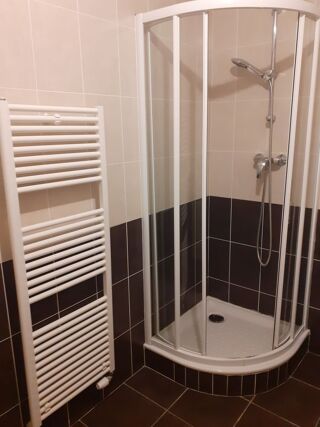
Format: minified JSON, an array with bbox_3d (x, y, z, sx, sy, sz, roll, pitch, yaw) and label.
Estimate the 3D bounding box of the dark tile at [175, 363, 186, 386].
[{"bbox_3d":[0.123,0.980,2.030,0.086,0.141,0.012,9,17,33],"label":"dark tile"}]

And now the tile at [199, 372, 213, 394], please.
[{"bbox_3d":[0.270,0.995,1.964,0.081,0.141,0.012,3,15,16],"label":"tile"}]

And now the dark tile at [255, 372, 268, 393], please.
[{"bbox_3d":[0.593,0.990,1.960,0.083,0.141,0.012,-5,15,-15],"label":"dark tile"}]

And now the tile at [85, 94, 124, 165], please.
[{"bbox_3d":[-0.277,-0.412,1.659,0.012,0.333,0.238,11,19,38],"label":"tile"}]

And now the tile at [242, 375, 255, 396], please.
[{"bbox_3d":[0.514,0.995,1.945,0.073,0.141,0.012,-3,15,-7],"label":"tile"}]

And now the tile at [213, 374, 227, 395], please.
[{"bbox_3d":[0.351,0.998,1.946,0.082,0.141,0.012,1,15,8],"label":"tile"}]

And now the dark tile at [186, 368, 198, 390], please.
[{"bbox_3d":[0.195,0.989,1.991,0.076,0.141,0.012,5,16,24],"label":"dark tile"}]

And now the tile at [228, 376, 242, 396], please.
[{"bbox_3d":[0.435,0.998,1.940,0.082,0.141,0.012,-1,15,0],"label":"tile"}]

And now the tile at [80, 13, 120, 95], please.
[{"bbox_3d":[-0.283,-0.736,1.575,0.012,0.333,0.238,11,19,38],"label":"tile"}]

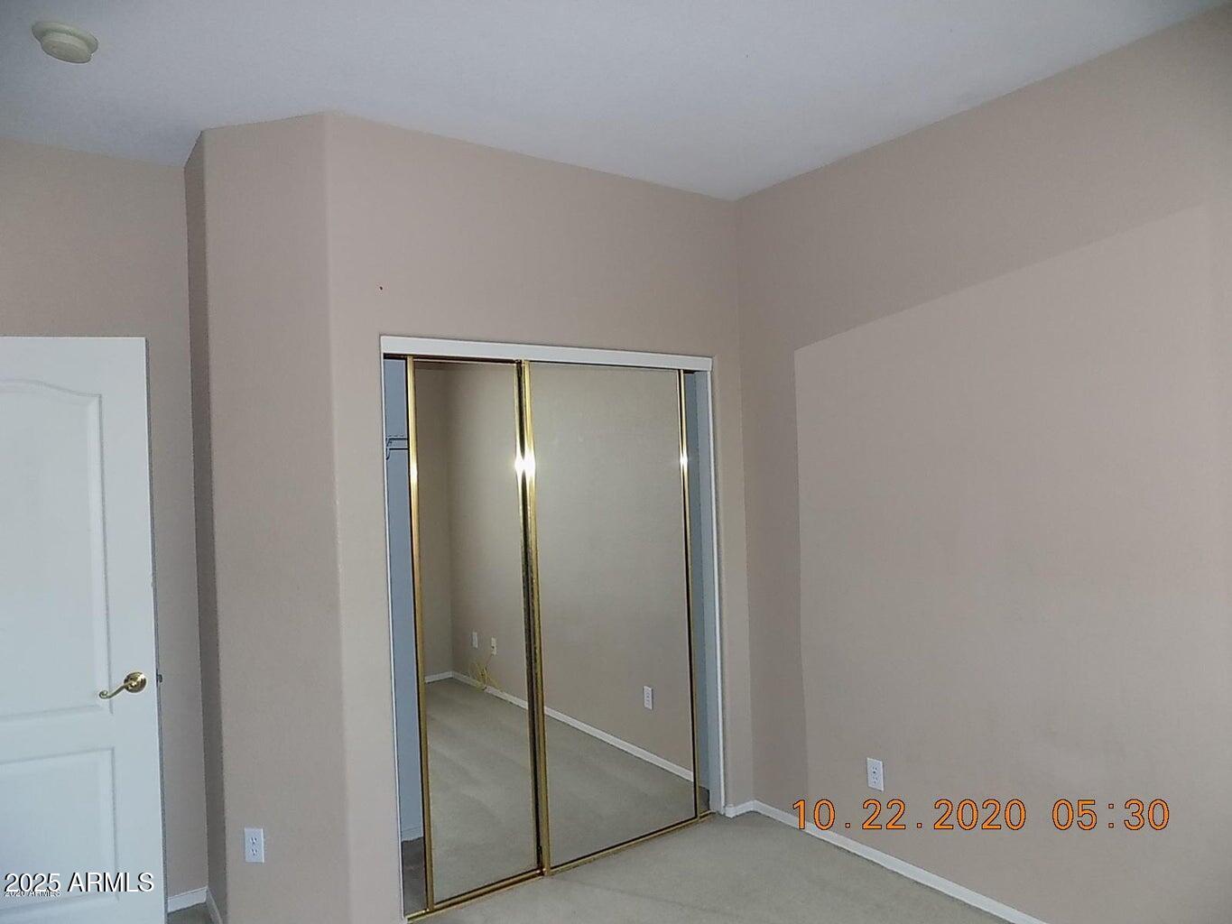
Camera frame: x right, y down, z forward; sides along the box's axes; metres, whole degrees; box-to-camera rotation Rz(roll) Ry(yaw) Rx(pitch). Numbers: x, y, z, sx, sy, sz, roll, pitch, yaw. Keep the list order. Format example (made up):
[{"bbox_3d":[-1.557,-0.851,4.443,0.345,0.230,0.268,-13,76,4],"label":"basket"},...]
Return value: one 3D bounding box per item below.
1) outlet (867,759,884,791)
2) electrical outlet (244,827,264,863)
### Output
[{"bbox_3d":[0.997,1.206,3.153,0.010,0.115,0.070,-2,0,-35],"label":"outlet"},{"bbox_3d":[-1.201,1.274,2.714,0.070,0.115,0.010,-2,0,11],"label":"electrical outlet"}]

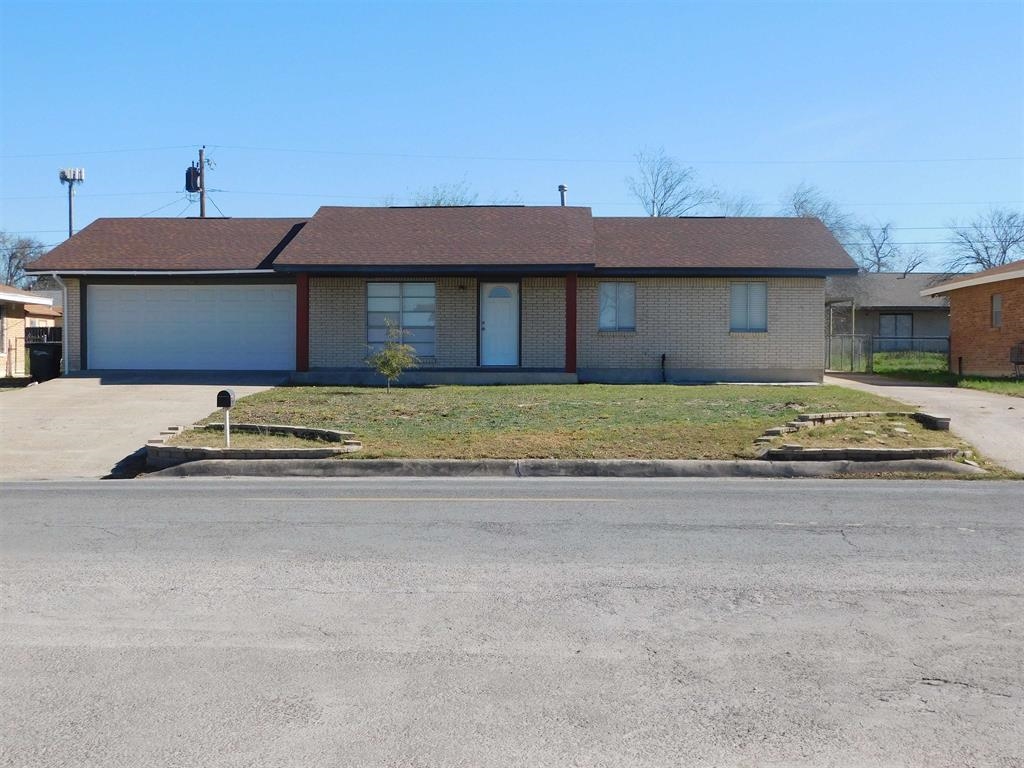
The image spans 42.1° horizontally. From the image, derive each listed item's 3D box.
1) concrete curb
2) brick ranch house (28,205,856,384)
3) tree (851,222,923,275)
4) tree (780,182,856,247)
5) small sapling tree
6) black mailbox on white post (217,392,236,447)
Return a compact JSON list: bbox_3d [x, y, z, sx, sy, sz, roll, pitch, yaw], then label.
[{"bbox_3d":[0.689,1.112,17.654,10.984,0.230,0.350,0,1,1],"label":"concrete curb"},{"bbox_3d":[-1.606,-2.462,36.014,19.793,4.769,10.550,0,1,2],"label":"brick ranch house"},{"bbox_3d":[22.628,-5.706,79.988,4.300,7.997,4.100,0,1,0],"label":"tree"},{"bbox_3d":[13.226,-4.816,57.980,4.200,7.924,4.200,0,1,0],"label":"tree"},{"bbox_3d":[-2.652,-0.605,29.300,1.150,1.585,1.100,0,1,0],"label":"small sapling tree"},{"bbox_3d":[-3.871,0.480,18.050,0.200,0.788,0.460,0,1,-4],"label":"black mailbox on white post"}]

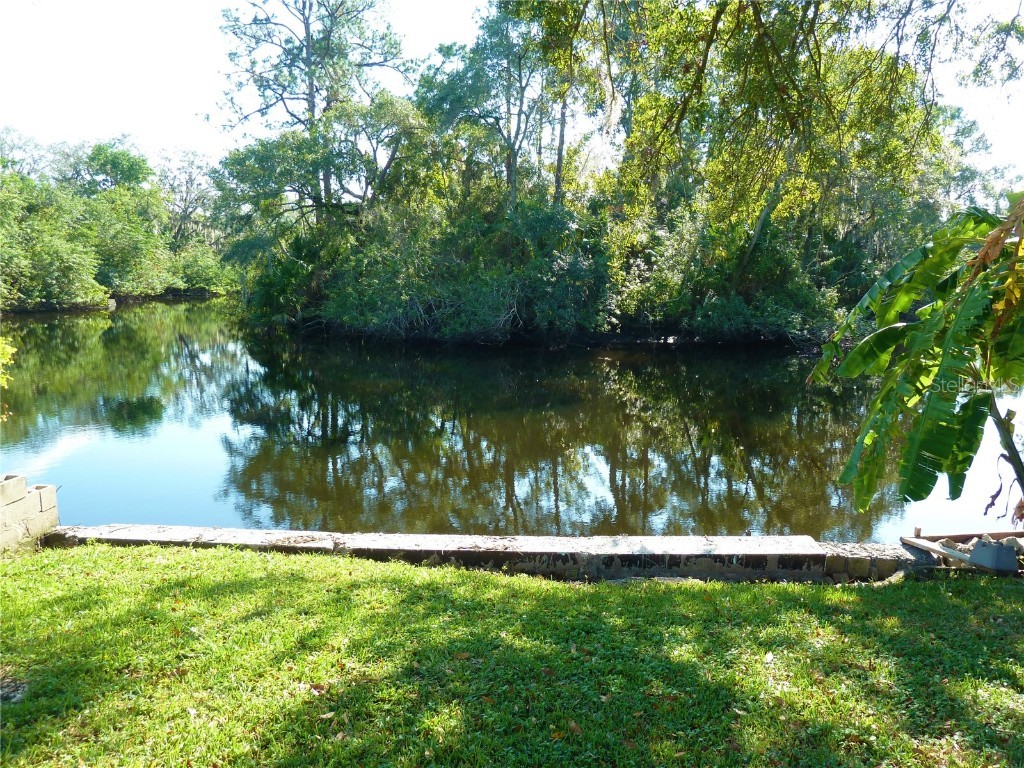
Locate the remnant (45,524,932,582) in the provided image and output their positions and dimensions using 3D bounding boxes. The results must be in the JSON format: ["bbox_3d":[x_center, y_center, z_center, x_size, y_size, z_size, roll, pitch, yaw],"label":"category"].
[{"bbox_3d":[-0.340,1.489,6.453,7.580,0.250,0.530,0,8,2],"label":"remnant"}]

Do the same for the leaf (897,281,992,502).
[{"bbox_3d":[3.100,0.054,5.300,0.600,1.520,0.500,4,9,28],"label":"leaf"}]

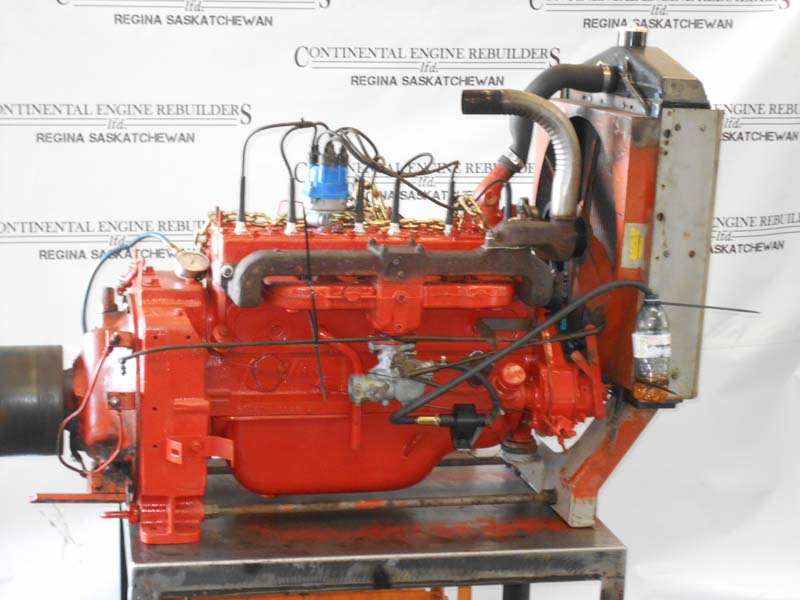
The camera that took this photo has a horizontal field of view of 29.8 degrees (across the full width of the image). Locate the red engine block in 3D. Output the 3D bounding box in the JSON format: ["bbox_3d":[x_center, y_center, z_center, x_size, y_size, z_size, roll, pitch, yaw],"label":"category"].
[{"bbox_3d":[-0.137,0.122,2.926,0.965,0.545,0.470,0,11,-11],"label":"red engine block"}]

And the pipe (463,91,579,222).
[{"bbox_3d":[0.221,-0.265,2.744,0.212,0.234,0.048,2,11,1],"label":"pipe"}]

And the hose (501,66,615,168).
[{"bbox_3d":[0.308,-0.354,2.922,0.208,0.203,0.058,0,11,-11],"label":"hose"}]

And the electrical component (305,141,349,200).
[{"bbox_3d":[-0.140,-0.248,2.863,0.080,0.108,0.080,0,11,-11],"label":"electrical component"}]

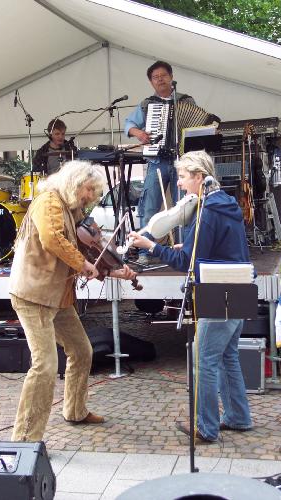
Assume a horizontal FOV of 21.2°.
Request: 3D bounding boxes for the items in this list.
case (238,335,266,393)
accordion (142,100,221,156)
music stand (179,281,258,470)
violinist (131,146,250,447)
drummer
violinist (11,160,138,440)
[{"bbox_3d":[0.645,0.816,5.650,0.560,0.410,0.400,0,6,7],"label":"case"},{"bbox_3d":[0.345,-1.018,6.328,0.640,0.465,0.300,0,6,0],"label":"accordion"},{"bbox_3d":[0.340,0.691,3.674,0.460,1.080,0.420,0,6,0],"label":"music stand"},{"bbox_3d":[0.310,0.283,4.486,0.690,1.720,0.550,2,6,17],"label":"violinist"},{"bbox_3d":[-0.857,-0.628,7.475,0.600,1.320,0.720,0,6,0],"label":"drummer"},{"bbox_3d":[-0.404,0.313,4.579,0.760,1.650,0.580,0,6,3],"label":"violinist"}]

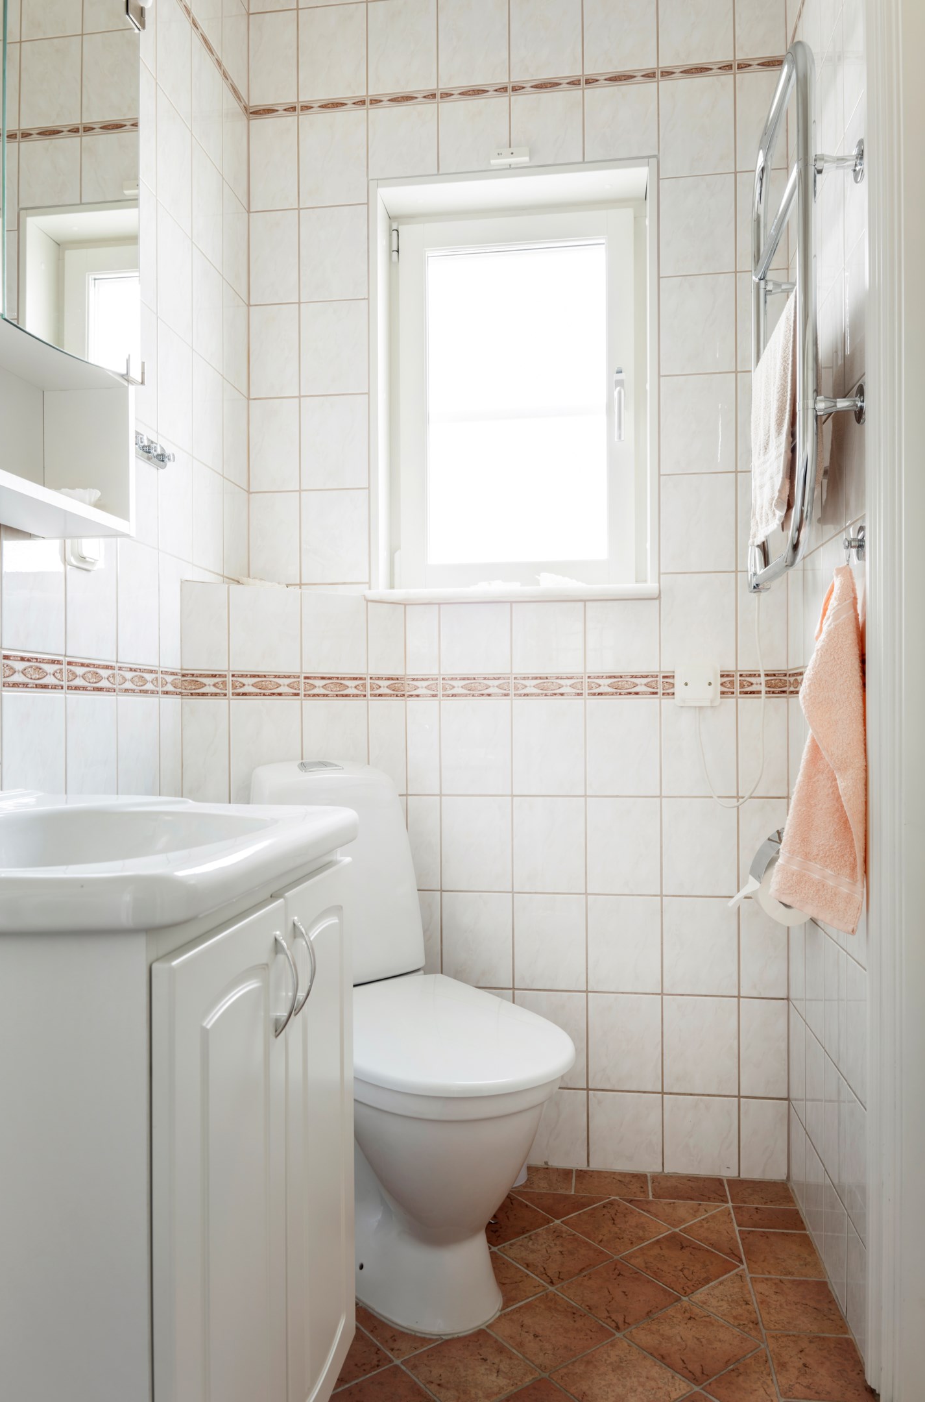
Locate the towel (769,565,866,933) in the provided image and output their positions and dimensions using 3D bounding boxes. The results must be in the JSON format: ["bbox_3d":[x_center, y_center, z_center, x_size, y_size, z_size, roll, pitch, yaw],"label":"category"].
[{"bbox_3d":[0.518,0.062,1.386,0.111,0.515,0.237,0,0,8],"label":"towel"}]

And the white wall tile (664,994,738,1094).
[{"bbox_3d":[0.486,0.703,1.912,0.149,0.198,0.010,0,0,8],"label":"white wall tile"}]

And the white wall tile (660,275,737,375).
[{"bbox_3d":[0.476,-0.760,1.892,0.149,0.199,0.009,0,0,8],"label":"white wall tile"}]

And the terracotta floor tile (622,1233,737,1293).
[{"bbox_3d":[0.376,0.975,1.614,0.140,0.010,0.140,0,0,-37],"label":"terracotta floor tile"}]

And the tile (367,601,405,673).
[{"bbox_3d":[-0.160,-0.130,1.955,0.092,0.146,0.010,0,0,-38],"label":"tile"}]

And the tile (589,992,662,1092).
[{"bbox_3d":[0.334,0.701,1.923,0.149,0.198,0.010,0,0,8],"label":"tile"}]

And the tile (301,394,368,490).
[{"bbox_3d":[-0.273,-0.556,2.002,0.149,0.199,0.009,0,0,8],"label":"tile"}]

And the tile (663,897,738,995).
[{"bbox_3d":[0.484,0.499,1.901,0.149,0.199,0.010,0,0,8],"label":"tile"}]

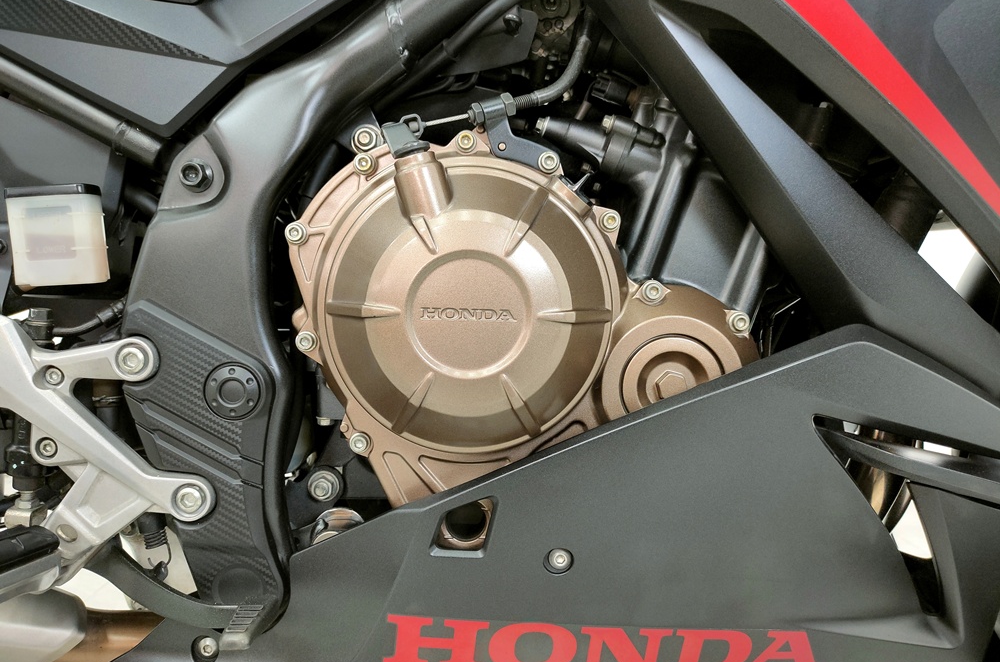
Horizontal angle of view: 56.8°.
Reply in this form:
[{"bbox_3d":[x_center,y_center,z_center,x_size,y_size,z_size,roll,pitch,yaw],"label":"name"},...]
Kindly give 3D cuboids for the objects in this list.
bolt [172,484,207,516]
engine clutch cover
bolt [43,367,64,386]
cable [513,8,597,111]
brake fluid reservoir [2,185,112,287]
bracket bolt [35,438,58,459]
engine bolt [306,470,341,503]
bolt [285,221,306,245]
[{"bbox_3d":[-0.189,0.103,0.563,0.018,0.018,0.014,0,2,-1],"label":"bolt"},{"bbox_3d":[-0.025,-0.007,0.550,0.208,0.230,0.065,0,2,-1],"label":"engine clutch cover"},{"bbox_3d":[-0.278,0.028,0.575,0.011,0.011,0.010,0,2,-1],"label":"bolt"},{"bbox_3d":[0.035,-0.173,0.590,0.052,0.063,0.032,0,2,-1],"label":"cable"},{"bbox_3d":[-0.294,-0.063,0.612,0.054,0.063,0.036,-4,4,-2],"label":"brake fluid reservoir"},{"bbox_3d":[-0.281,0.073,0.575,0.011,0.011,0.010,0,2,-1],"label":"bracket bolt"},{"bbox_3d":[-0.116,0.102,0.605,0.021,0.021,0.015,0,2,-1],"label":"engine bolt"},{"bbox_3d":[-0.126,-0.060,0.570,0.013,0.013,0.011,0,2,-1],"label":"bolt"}]

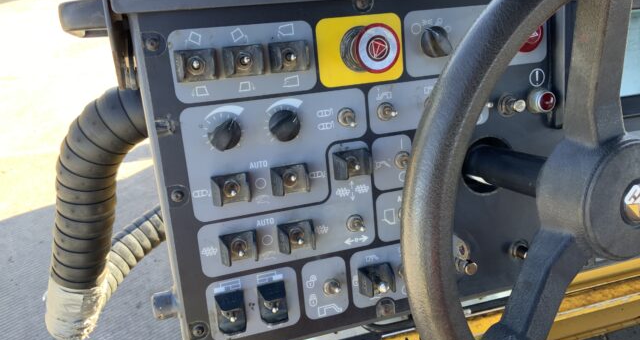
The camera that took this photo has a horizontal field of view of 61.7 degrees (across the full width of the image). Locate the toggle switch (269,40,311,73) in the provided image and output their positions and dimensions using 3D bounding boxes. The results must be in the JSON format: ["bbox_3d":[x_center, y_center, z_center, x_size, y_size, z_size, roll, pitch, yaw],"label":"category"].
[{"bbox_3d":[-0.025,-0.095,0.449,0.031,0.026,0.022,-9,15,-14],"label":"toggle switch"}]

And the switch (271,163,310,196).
[{"bbox_3d":[-0.025,0.010,0.473,0.032,0.026,0.022,-9,13,-15],"label":"switch"}]

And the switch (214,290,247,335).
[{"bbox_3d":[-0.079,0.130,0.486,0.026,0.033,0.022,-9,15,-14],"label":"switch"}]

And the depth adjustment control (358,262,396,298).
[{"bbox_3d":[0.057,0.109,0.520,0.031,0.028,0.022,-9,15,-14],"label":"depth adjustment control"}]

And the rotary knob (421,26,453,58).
[{"bbox_3d":[0.105,-0.114,0.483,0.027,0.028,0.019,-9,15,-14],"label":"rotary knob"}]

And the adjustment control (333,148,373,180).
[{"bbox_3d":[0.031,-0.004,0.487,0.032,0.026,0.022,-9,13,-15],"label":"adjustment control"}]

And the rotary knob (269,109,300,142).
[{"bbox_3d":[-0.029,-0.037,0.463,0.027,0.027,0.018,-9,15,-14],"label":"rotary knob"}]

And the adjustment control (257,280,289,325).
[{"bbox_3d":[-0.041,0.123,0.491,0.026,0.034,0.022,-9,13,-15],"label":"adjustment control"}]

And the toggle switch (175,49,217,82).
[{"bbox_3d":[-0.099,-0.084,0.431,0.032,0.026,0.022,-9,13,-15],"label":"toggle switch"}]

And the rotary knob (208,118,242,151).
[{"bbox_3d":[-0.079,-0.029,0.451,0.027,0.027,0.018,-9,15,-14],"label":"rotary knob"}]

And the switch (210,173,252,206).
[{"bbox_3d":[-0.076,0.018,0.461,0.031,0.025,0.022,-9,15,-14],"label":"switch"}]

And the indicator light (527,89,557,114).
[{"bbox_3d":[0.219,-0.067,0.528,0.023,0.023,0.017,-9,15,-14],"label":"indicator light"}]

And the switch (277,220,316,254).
[{"bbox_3d":[-0.019,0.062,0.485,0.032,0.026,0.022,-9,13,-15],"label":"switch"}]

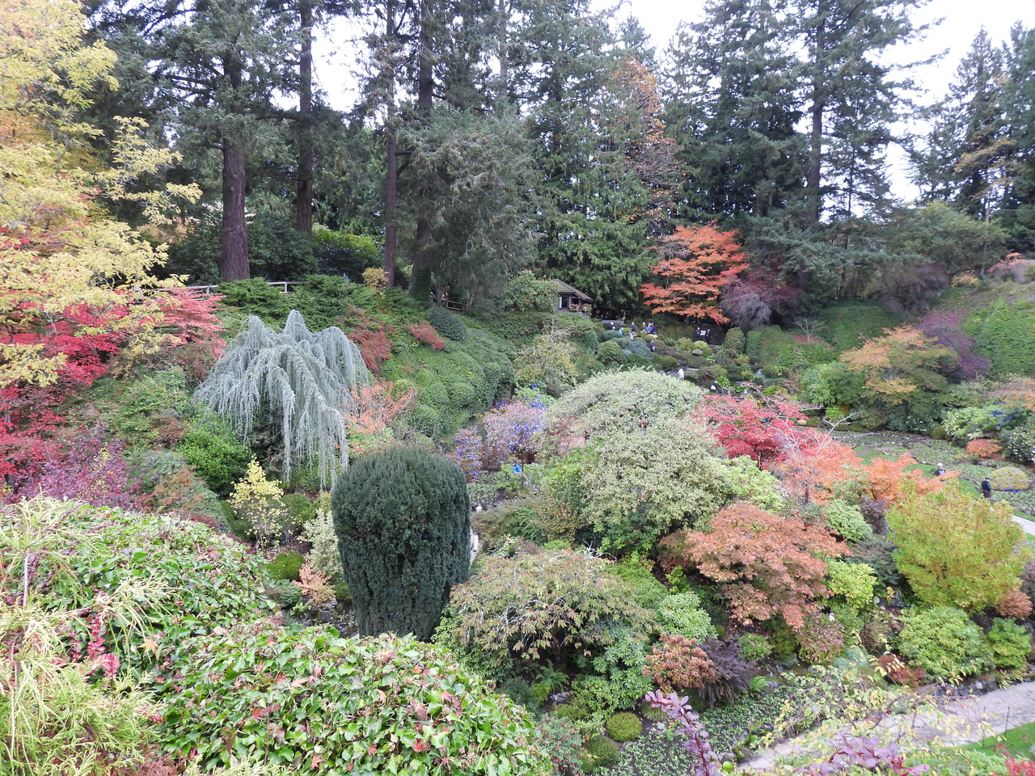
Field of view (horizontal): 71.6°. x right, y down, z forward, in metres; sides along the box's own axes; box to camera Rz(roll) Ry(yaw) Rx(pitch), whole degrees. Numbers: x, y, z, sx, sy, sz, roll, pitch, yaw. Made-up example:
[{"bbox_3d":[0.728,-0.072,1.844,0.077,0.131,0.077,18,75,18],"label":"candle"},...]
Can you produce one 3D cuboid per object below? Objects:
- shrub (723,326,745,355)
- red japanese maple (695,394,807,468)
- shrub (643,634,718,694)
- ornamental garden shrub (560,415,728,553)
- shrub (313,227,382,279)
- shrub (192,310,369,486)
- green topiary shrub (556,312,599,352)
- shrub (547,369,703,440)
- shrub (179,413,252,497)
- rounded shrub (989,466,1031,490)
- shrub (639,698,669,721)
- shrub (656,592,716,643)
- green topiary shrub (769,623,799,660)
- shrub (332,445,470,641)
[{"bbox_3d":[21.480,-4.680,71.000,2.250,2.700,2.200,2,4,17],"label":"shrub"},{"bbox_3d":[15.657,2.948,48.000,7.400,5.200,6.500,3,8,18],"label":"red japanese maple"},{"bbox_3d":[4.249,7.213,18.700,1.843,1.428,1.843,1,5,0],"label":"shrub"},{"bbox_3d":[5.392,4.141,30.000,7.000,5.200,6.000,1,4,10],"label":"ornamental garden shrub"},{"bbox_3d":[-11.972,-9.437,50.000,4.900,3.800,4.000,0,4,-13],"label":"shrub"},{"bbox_3d":[-10.053,0.462,31.000,7.033,7.542,6.330,1,5,0],"label":"shrub"},{"bbox_3d":[5.300,-4.940,64.000,3.900,3.400,3.500,1,4,5],"label":"green topiary shrub"},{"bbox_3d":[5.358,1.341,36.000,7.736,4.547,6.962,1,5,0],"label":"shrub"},{"bbox_3d":[-12.103,2.683,29.000,2.787,3.356,2.648,1,5,0],"label":"shrub"},{"bbox_3d":[30.217,5.577,44.000,2.650,1.300,2.600,3,5,35],"label":"rounded shrub"},{"bbox_3d":[4.671,11.046,24.600,1.020,0.680,1.000,2,8,12],"label":"shrub"},{"bbox_3d":[6.531,8.943,27.800,2.400,2.000,2.200,3,8,14],"label":"shrub"},{"bbox_3d":[10.395,9.891,28.000,1.200,1.350,1.150,4,9,22],"label":"green topiary shrub"},{"bbox_3d":[-3.103,4.370,19.500,3.653,5.617,3.653,1,5,0],"label":"shrub"}]

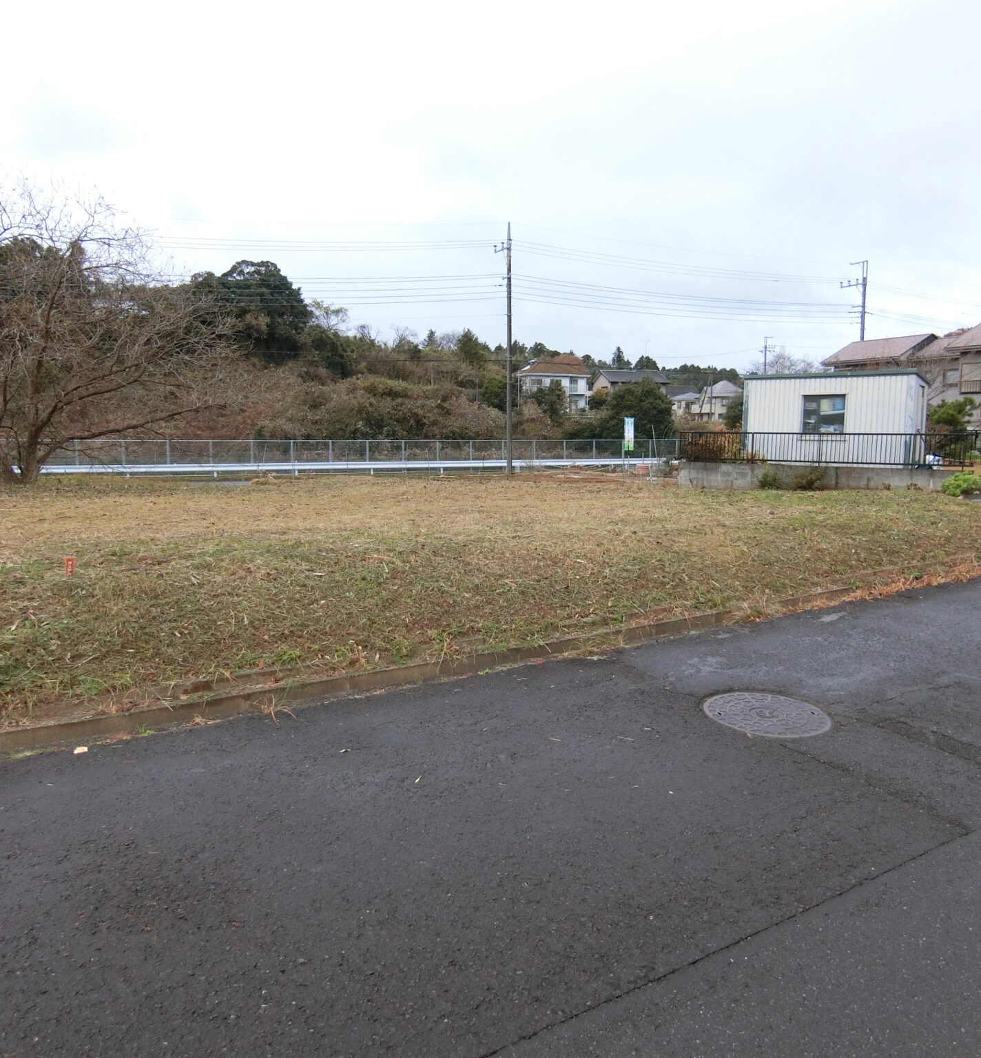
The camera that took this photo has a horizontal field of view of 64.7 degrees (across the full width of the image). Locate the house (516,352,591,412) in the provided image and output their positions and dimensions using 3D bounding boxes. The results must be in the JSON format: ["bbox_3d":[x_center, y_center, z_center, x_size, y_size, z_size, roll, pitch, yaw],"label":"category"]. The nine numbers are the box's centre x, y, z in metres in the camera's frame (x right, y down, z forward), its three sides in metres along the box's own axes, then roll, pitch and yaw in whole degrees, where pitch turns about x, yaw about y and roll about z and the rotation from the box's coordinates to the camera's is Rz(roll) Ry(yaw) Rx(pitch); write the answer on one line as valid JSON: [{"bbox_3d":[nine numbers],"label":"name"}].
[{"bbox_3d":[9.640,-21.657,115.289,9.800,8.700,8.600,0,7,-4],"label":"house"}]

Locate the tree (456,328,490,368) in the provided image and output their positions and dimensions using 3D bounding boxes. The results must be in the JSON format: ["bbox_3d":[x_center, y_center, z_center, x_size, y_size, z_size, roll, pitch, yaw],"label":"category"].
[{"bbox_3d":[-2.021,-19.642,86.331,4.300,5.200,4.300,0,6,0],"label":"tree"}]

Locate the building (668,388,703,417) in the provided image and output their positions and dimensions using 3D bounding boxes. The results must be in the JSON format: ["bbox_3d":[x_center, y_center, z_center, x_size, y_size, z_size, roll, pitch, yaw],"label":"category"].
[{"bbox_3d":[37.599,-22.493,148.408,7.800,7.300,7.500,0,6,0],"label":"building"}]

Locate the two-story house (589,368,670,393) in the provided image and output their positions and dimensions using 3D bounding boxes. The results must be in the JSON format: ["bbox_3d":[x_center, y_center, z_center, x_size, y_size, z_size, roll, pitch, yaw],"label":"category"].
[{"bbox_3d":[23.553,-23.003,130.233,10.500,7.800,7.600,-1,7,-11],"label":"two-story house"}]

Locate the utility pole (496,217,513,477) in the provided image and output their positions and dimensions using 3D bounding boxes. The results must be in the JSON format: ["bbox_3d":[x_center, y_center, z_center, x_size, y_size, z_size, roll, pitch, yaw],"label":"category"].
[{"bbox_3d":[0.734,-9.412,41.351,0.600,12.980,1.900,-3,7,-22],"label":"utility pole"}]

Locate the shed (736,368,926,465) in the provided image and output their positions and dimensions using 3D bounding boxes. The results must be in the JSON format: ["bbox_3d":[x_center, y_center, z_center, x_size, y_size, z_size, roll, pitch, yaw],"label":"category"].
[{"bbox_3d":[9.938,-3.068,22.449,4.400,2.650,2.300,4,8,34],"label":"shed"}]

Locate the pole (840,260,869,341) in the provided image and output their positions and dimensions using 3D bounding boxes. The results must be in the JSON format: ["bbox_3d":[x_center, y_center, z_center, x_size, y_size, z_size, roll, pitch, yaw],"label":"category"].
[{"bbox_3d":[23.552,-10.528,50.840,0.700,13.400,2.100,-3,7,-22],"label":"pole"}]

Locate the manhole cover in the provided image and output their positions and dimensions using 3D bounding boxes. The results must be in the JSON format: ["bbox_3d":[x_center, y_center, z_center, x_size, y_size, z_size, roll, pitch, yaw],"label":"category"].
[{"bbox_3d":[1.496,1.004,4.200,0.650,0.040,0.650,0,6,0],"label":"manhole cover"}]

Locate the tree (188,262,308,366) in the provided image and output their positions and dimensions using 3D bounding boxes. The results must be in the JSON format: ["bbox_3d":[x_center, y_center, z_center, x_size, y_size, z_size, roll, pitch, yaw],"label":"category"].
[{"bbox_3d":[-18.278,-15.862,59.587,9.100,9.600,8.800,-2,7,-15],"label":"tree"}]

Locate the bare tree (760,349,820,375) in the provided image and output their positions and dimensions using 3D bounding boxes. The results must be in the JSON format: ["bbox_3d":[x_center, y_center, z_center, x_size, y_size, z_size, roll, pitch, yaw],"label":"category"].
[{"bbox_3d":[31.068,-13.642,80.976,7.800,10.200,7.500,2,7,20],"label":"bare tree"}]

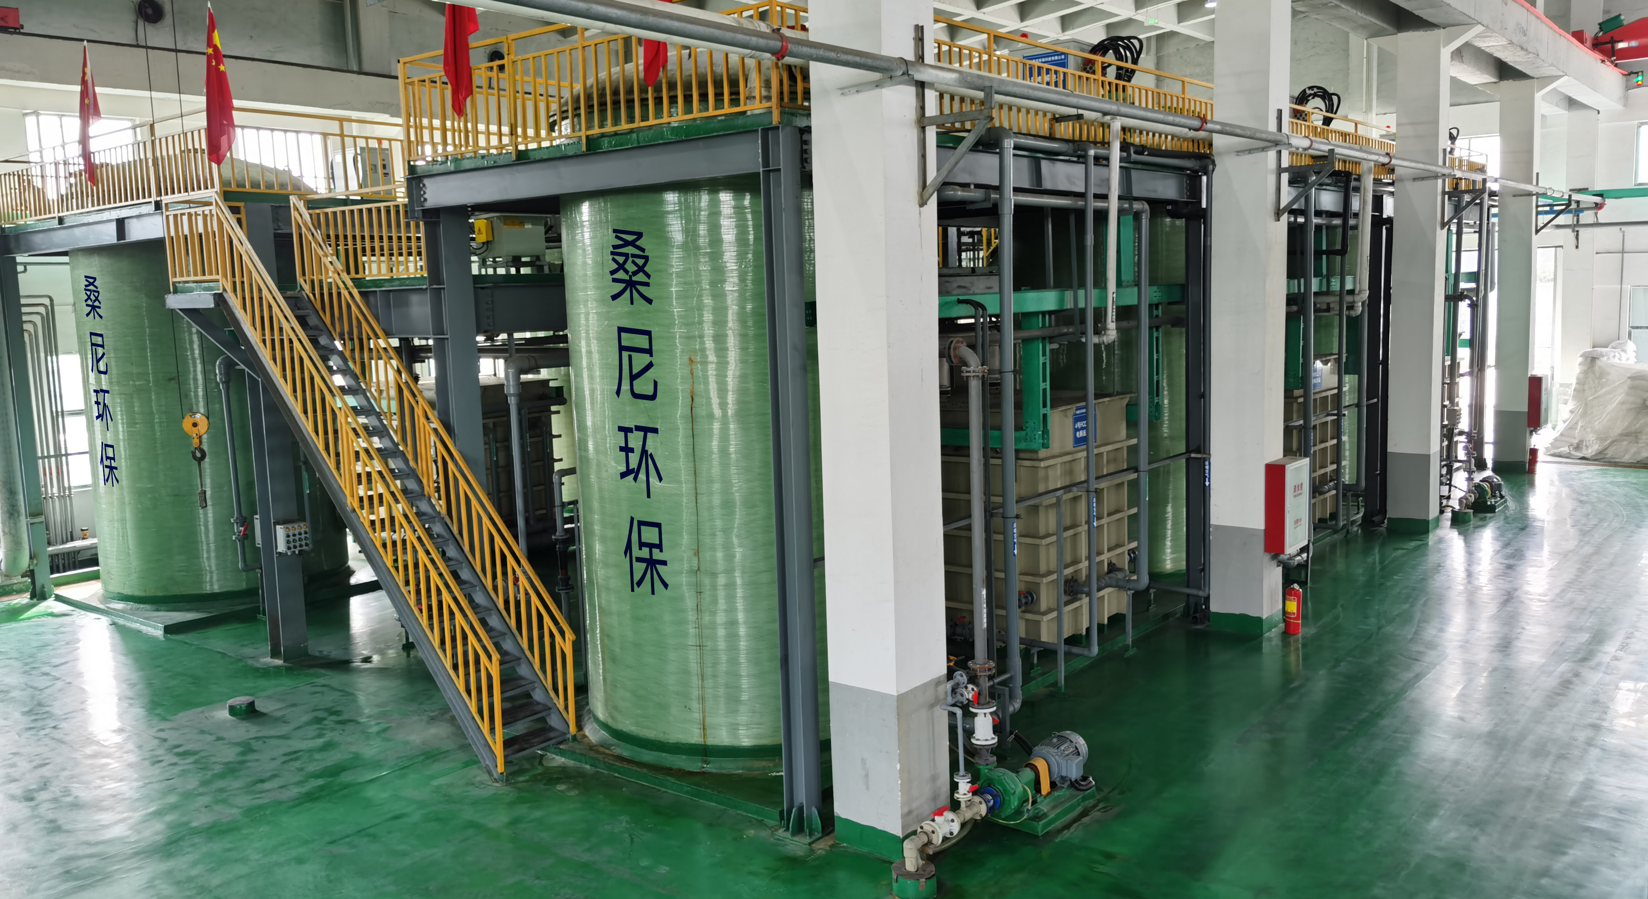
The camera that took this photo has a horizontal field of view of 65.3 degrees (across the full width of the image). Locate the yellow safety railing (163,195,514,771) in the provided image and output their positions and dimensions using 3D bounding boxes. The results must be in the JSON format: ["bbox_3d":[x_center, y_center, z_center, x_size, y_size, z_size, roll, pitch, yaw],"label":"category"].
[{"bbox_3d":[-4.830,0.058,12.262,5.279,5.142,0.100,4,9,39],"label":"yellow safety railing"}]

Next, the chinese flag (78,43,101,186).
[{"bbox_3d":[-9.050,-4.117,15.835,0.230,1.725,0.150,4,9,39],"label":"chinese flag"}]

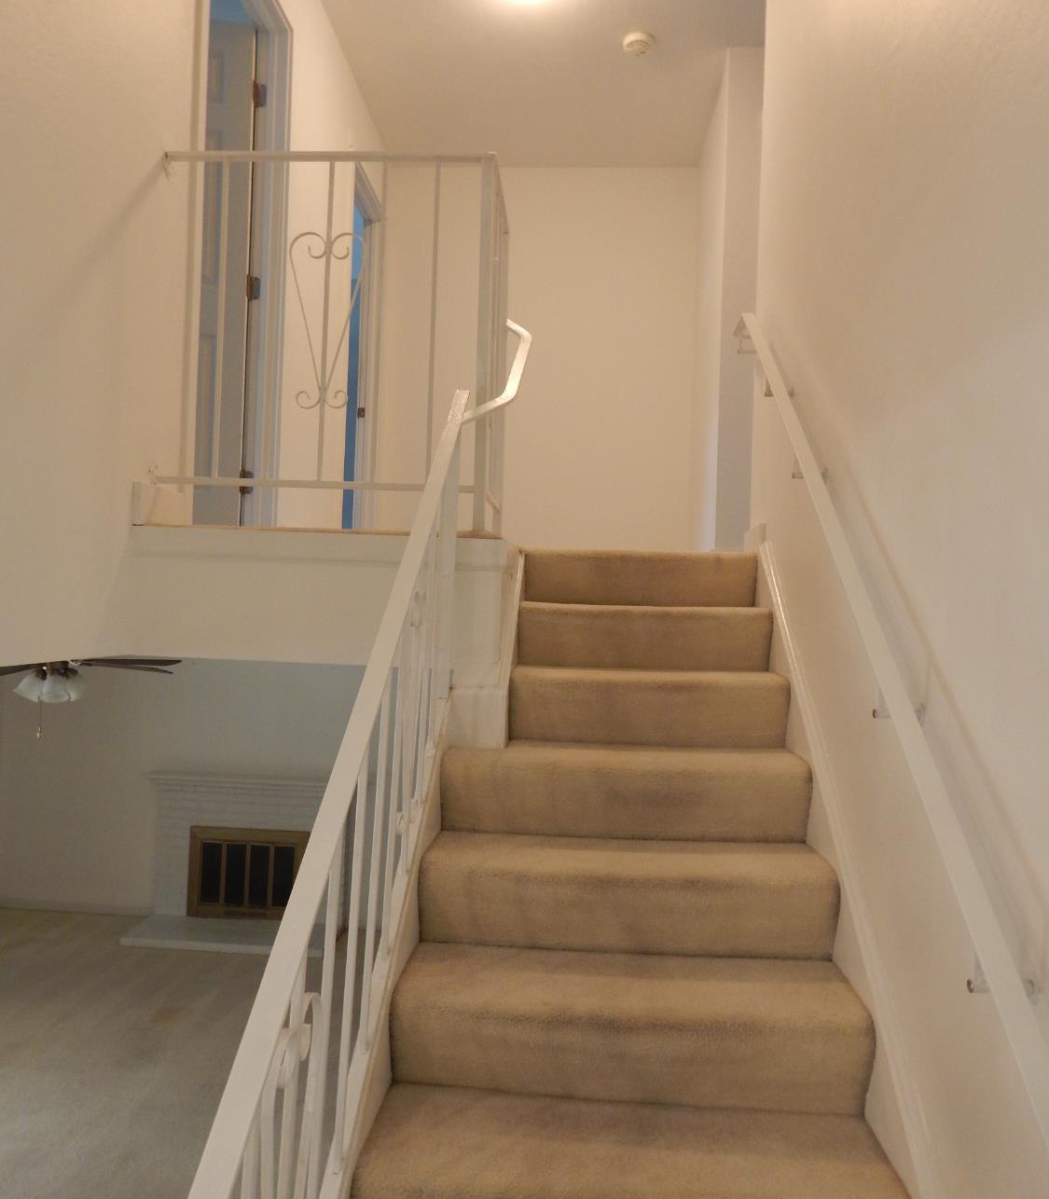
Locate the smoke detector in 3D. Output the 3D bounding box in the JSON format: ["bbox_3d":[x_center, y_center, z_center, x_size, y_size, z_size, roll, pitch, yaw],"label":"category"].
[{"bbox_3d":[0.521,-2.541,4.081,0.134,0.040,0.134,2,-1,4],"label":"smoke detector"}]

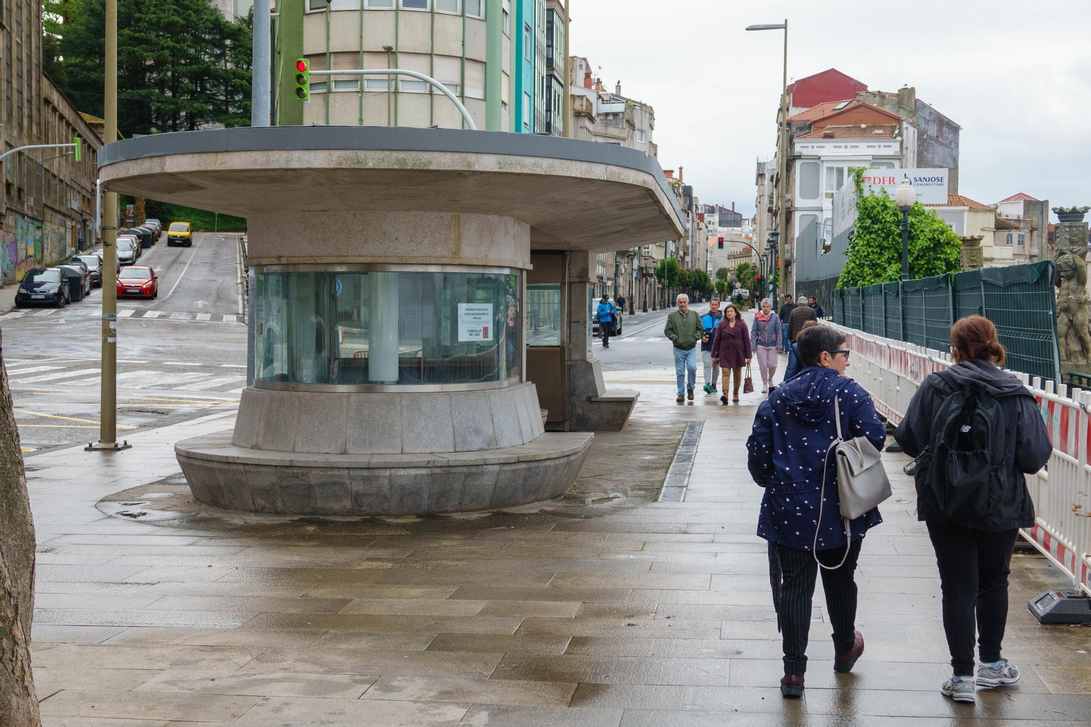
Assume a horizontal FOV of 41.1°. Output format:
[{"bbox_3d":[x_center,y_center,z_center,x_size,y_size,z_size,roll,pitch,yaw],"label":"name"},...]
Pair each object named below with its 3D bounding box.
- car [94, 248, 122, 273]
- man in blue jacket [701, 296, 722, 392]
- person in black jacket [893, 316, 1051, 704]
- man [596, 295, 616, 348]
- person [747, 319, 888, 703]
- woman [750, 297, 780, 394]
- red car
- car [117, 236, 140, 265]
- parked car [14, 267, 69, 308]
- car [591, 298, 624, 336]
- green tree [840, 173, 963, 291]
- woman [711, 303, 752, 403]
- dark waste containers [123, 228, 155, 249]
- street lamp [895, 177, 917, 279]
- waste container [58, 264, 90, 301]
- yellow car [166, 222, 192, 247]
[{"bbox_3d":[-26.414,-6.256,87.500,1.760,1.500,4.200,0,7,-12],"label":"car"},{"bbox_3d":[2.926,-0.307,25.600,0.520,1.680,0.420,1,3,6],"label":"man in blue jacket"},{"bbox_3d":[1.835,0.605,6.280,0.630,1.630,0.500,1,2,6],"label":"person in black jacket"},{"bbox_3d":[1.984,-1.357,47.000,0.580,1.720,0.420,-1,3,-21],"label":"man"},{"bbox_3d":[1.190,0.610,6.380,0.590,1.590,0.500,1,2,7],"label":"person"},{"bbox_3d":[3.838,-0.308,25.400,0.540,1.650,0.420,1,3,7],"label":"woman"},{"bbox_3d":[-19.289,-3.859,68.641,1.830,1.490,4.340,0,6,-12],"label":"red car"},{"bbox_3d":[-27.157,-7.104,93.500,1.760,1.480,4.200,0,7,-12],"label":"car"},{"bbox_3d":[-21.047,-3.252,61.026,1.830,1.590,4.330,0,6,-12],"label":"parked car"},{"bbox_3d":[2.273,-1.888,59.200,1.800,1.520,4.300,1,2,8],"label":"car"},{"bbox_3d":[9.986,-2.702,41.000,3.500,5.200,3.300,1,3,7],"label":"green tree"},{"bbox_3d":[2.970,-0.150,23.300,0.620,1.600,0.420,1,2,9],"label":"woman"},{"bbox_3d":[-33.232,-10.405,119.392,1.800,1.560,6.600,0,8,-11],"label":"dark waste containers"},{"bbox_3d":[6.811,-1.541,27.500,0.420,3.950,0.420,1,2,8],"label":"street lamp"},{"bbox_3d":[-21.255,-3.646,65.198,1.400,1.630,1.750,0,6,-12],"label":"waste container"},{"bbox_3d":[-30.931,-10.969,123.246,1.910,1.970,4.900,0,7,-12],"label":"yellow car"}]

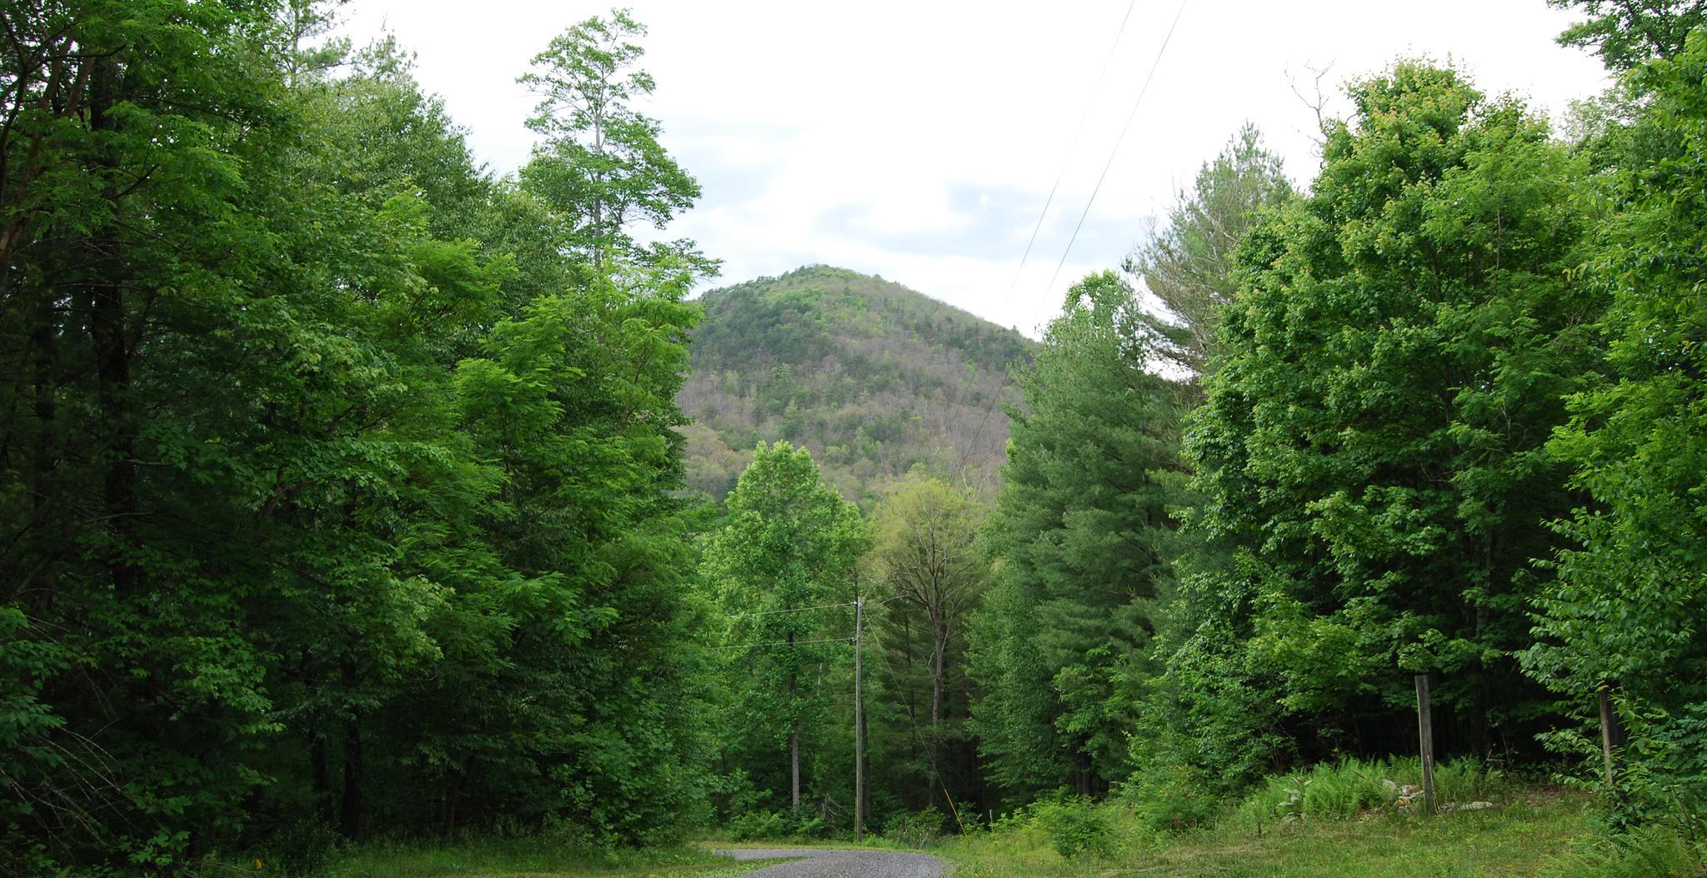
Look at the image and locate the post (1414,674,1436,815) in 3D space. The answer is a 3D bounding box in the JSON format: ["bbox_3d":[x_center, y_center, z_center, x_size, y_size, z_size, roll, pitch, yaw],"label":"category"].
[{"bbox_3d":[6.888,3.678,17.152,0.130,1.627,0.130,-2,-11,11],"label":"post"}]

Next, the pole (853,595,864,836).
[{"bbox_3d":[0.227,10.178,52.316,0.260,8.709,0.260,0,-11,0],"label":"pole"}]

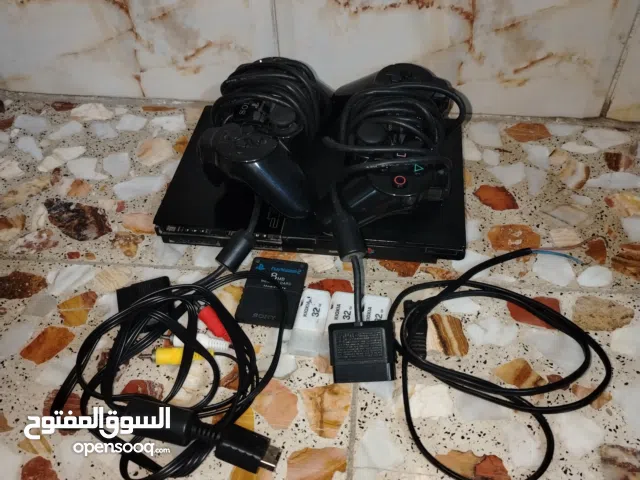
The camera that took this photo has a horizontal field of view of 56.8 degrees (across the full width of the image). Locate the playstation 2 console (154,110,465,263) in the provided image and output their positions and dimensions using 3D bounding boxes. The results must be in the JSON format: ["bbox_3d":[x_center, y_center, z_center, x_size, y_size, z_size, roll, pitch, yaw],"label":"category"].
[{"bbox_3d":[0.000,-0.050,0.491,0.230,0.028,0.152,4,48,6],"label":"playstation 2 console"}]

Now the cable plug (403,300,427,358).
[{"bbox_3d":[0.064,0.062,0.399,0.015,0.011,0.047,-1,48,2],"label":"cable plug"}]

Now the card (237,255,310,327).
[{"bbox_3d":[-0.033,0.039,0.425,0.043,0.008,0.057,6,48,8],"label":"card"}]

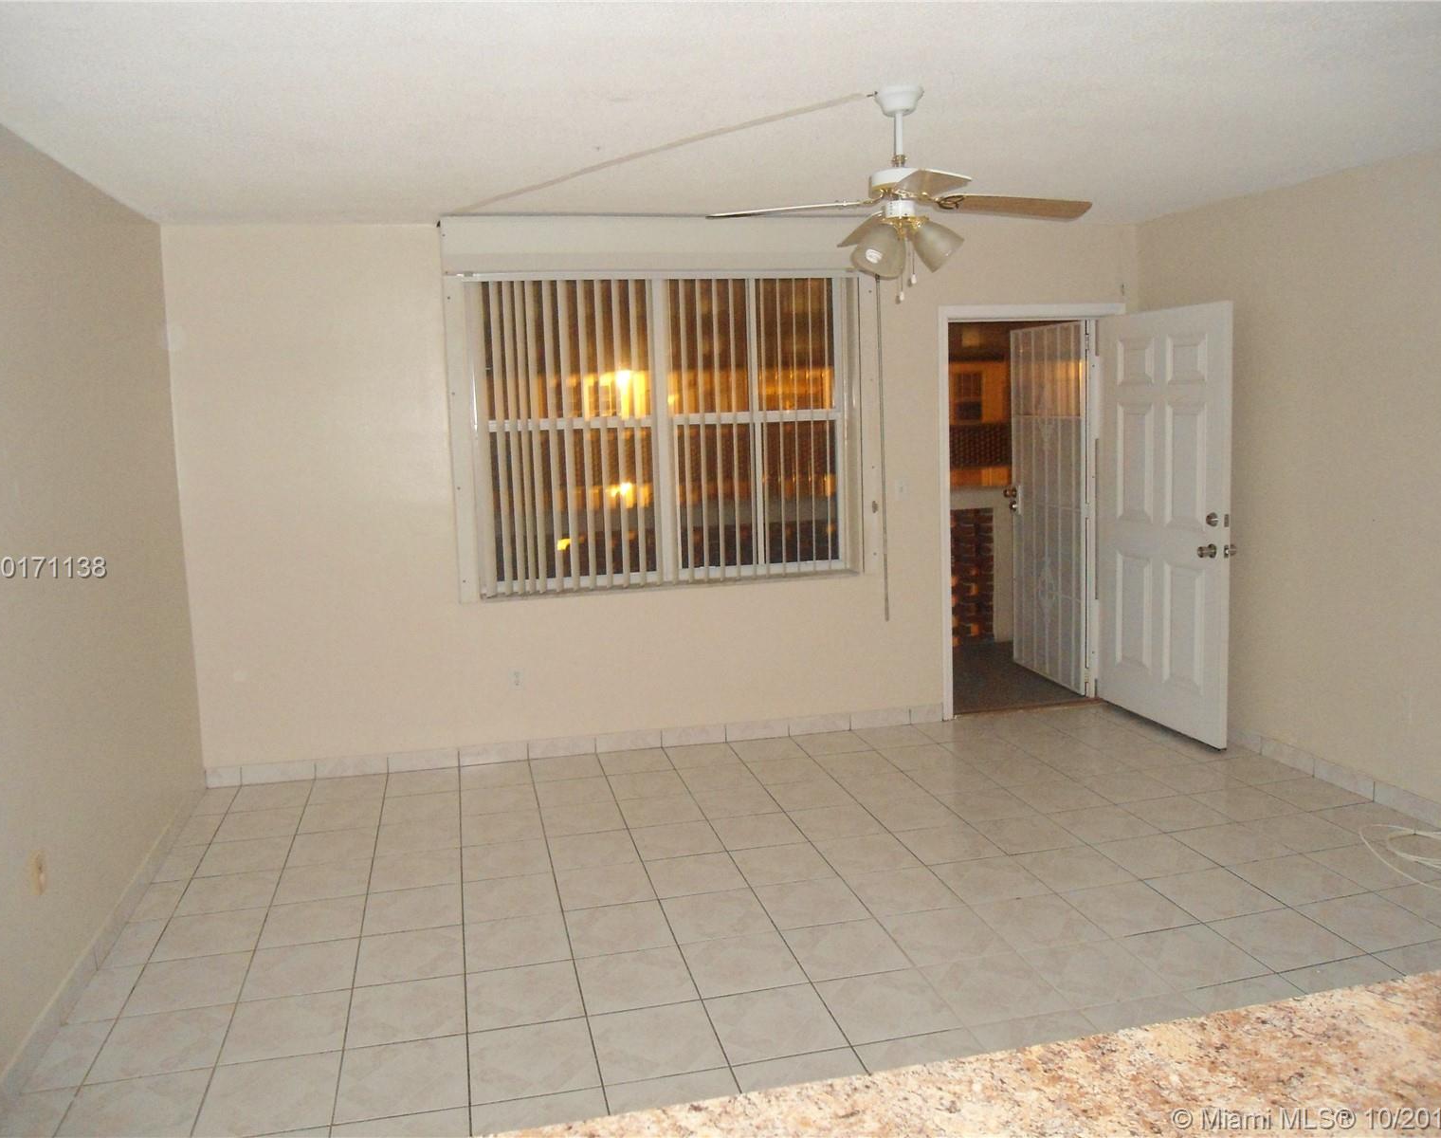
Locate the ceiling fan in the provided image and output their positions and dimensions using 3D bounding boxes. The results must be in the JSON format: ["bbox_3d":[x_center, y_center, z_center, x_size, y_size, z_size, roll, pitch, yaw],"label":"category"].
[{"bbox_3d":[0.468,-0.991,2.981,1.020,0.520,1.020,-2,8,-4],"label":"ceiling fan"}]

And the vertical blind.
[{"bbox_3d":[-0.237,-0.655,5.424,1.832,1.463,0.090,-4,9,-13],"label":"vertical blind"}]

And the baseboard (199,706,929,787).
[{"bbox_3d":[-0.576,0.855,5.529,3.581,0.090,0.020,-4,9,-13],"label":"baseboard"}]

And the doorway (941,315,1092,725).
[{"bbox_3d":[1.570,-0.261,5.939,0.900,2.060,0.150,-4,9,-13],"label":"doorway"}]

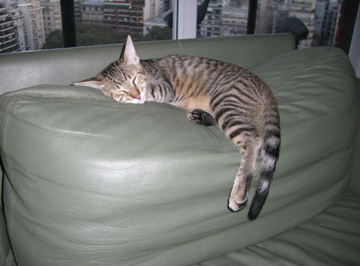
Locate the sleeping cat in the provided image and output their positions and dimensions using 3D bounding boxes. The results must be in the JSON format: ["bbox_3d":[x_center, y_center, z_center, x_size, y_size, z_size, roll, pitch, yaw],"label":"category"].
[{"bbox_3d":[-0.015,-0.043,0.915,0.490,0.315,0.280,6,21,17],"label":"sleeping cat"}]

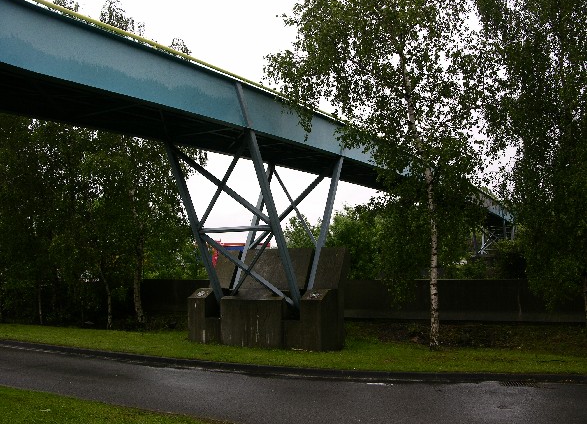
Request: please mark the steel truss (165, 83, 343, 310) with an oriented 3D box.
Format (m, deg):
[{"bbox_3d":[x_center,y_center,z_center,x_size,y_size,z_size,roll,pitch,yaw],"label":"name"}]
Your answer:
[{"bbox_3d":[-0.780,0.024,14.197,2.447,4.565,4.343,-4,-6,34],"label":"steel truss"}]

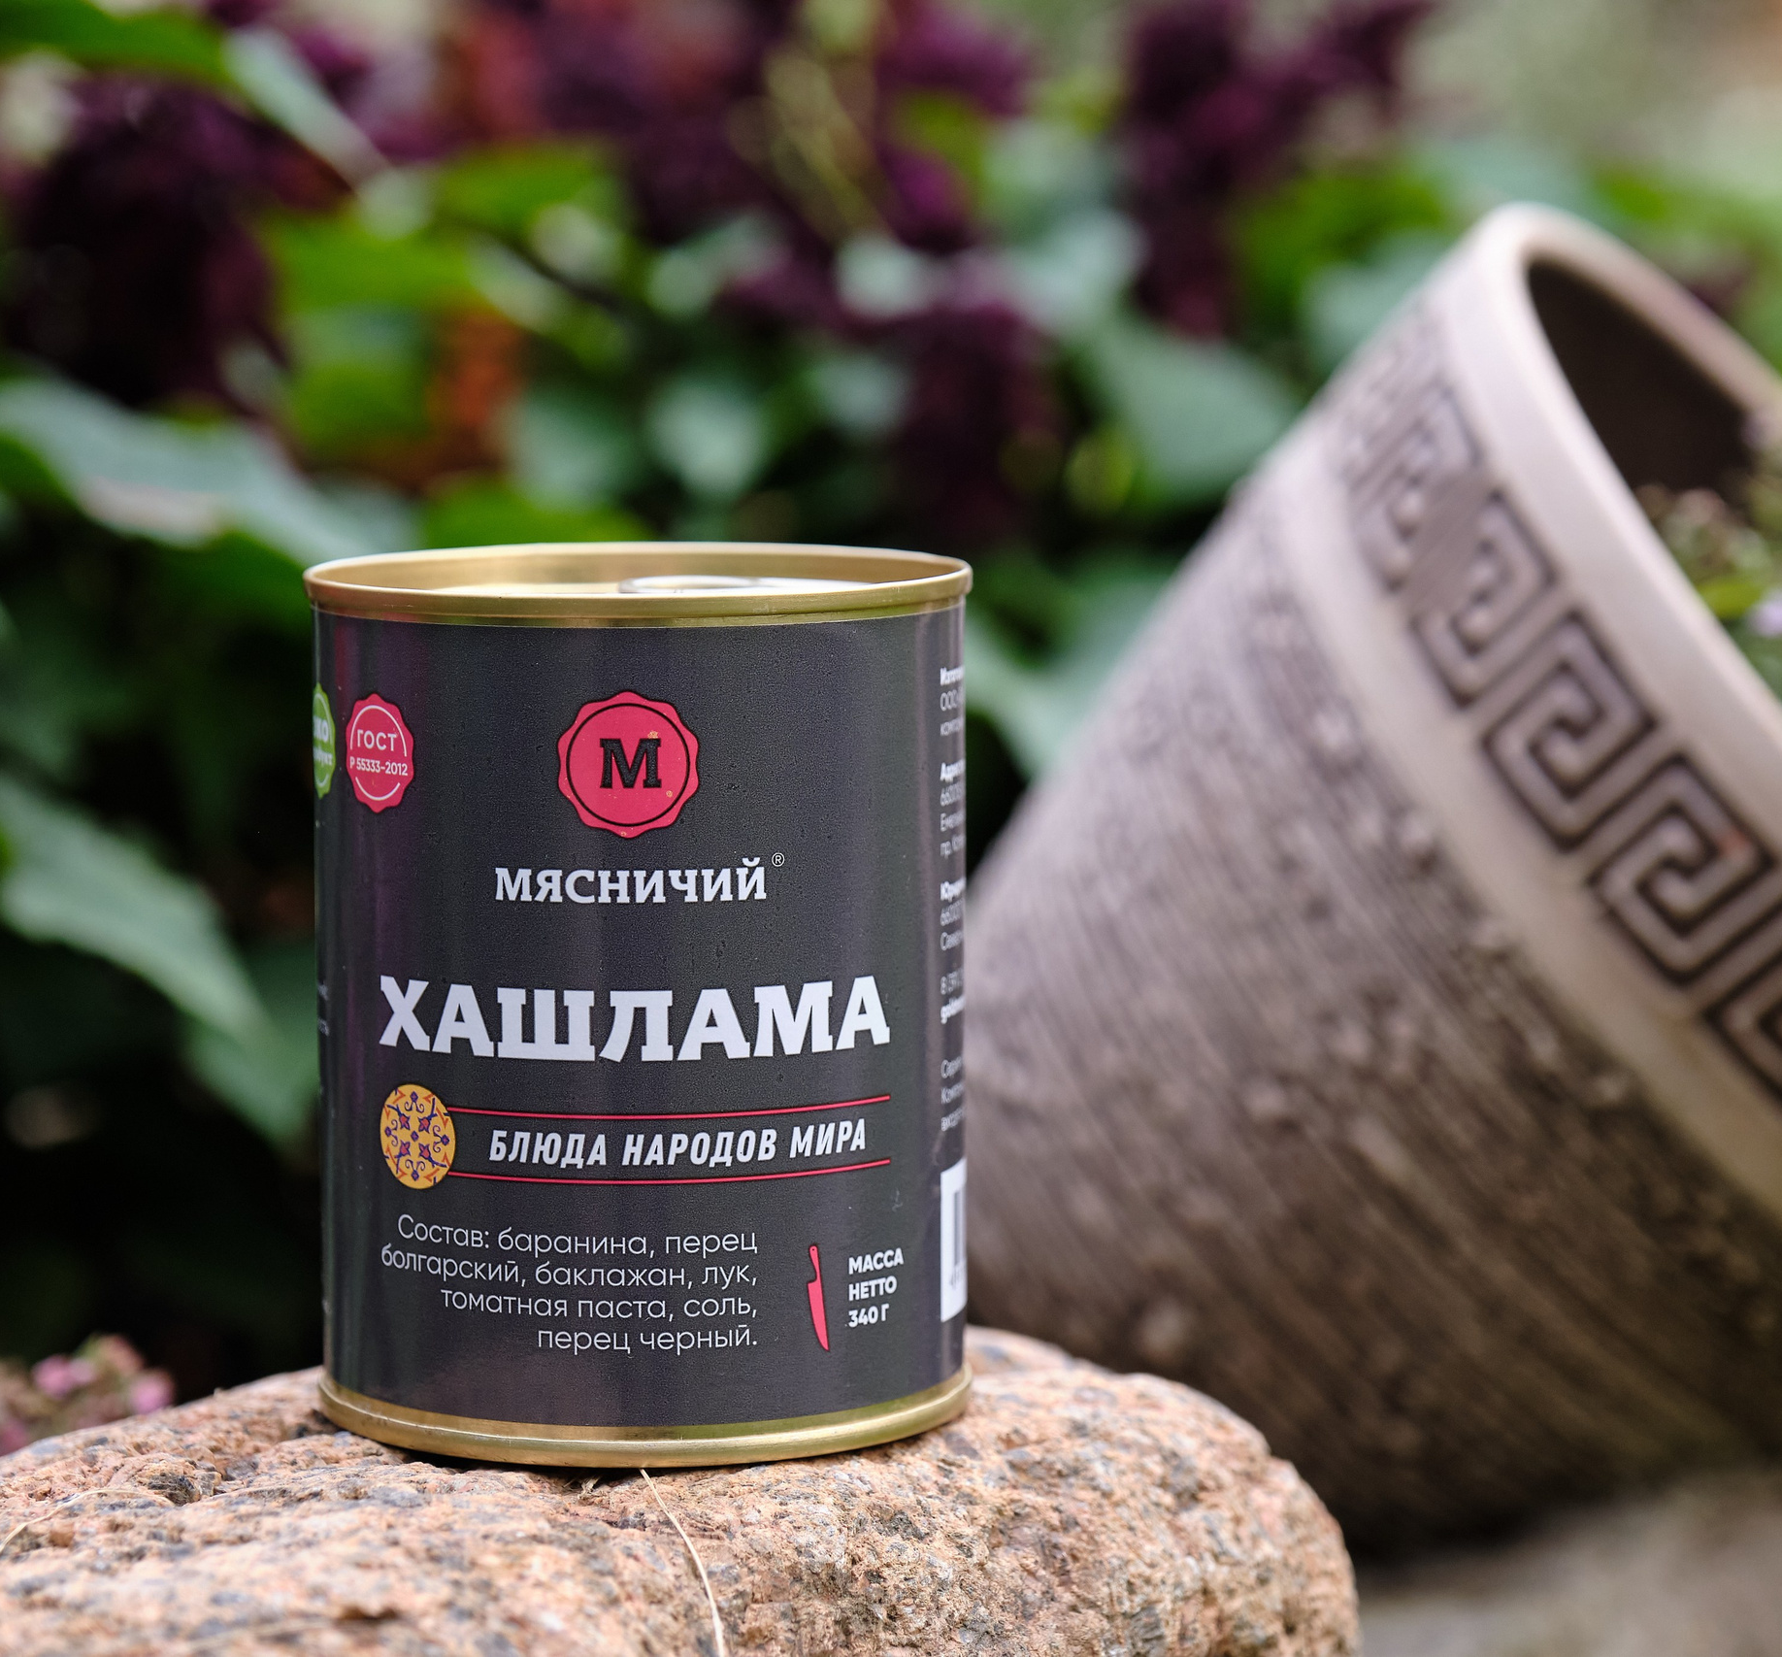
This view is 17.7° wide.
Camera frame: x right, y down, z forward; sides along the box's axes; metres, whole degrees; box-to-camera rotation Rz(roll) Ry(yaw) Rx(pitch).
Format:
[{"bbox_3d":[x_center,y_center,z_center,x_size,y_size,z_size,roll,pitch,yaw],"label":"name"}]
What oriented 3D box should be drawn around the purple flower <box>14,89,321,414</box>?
[{"bbox_3d":[-0.191,-0.153,1.500,0.078,0.082,0.070,0,7,0],"label":"purple flower"}]

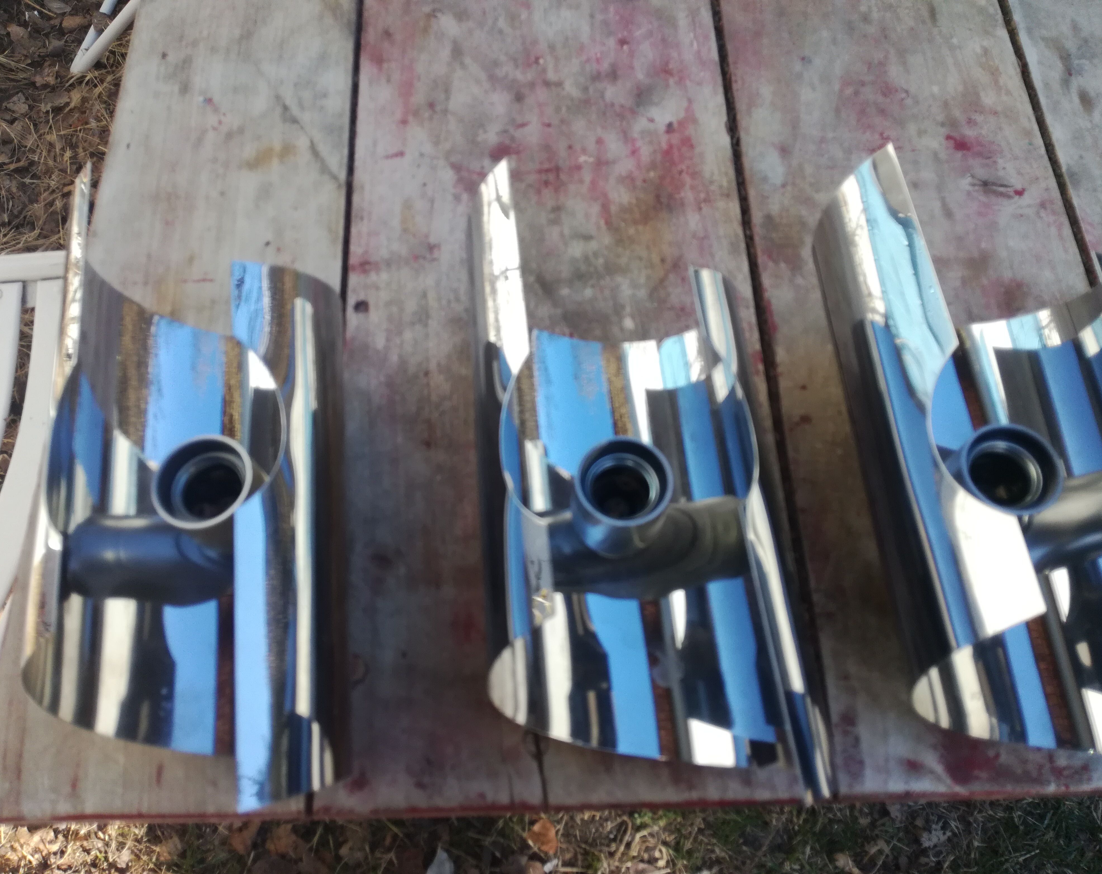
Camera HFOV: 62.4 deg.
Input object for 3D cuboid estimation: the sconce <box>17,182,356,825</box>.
[{"bbox_3d":[-0.171,0.021,0.451,0.133,0.126,0.314,-5,67,0],"label":"sconce"}]

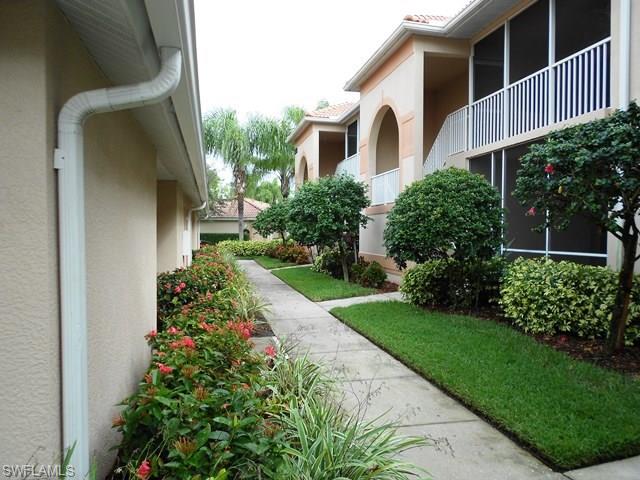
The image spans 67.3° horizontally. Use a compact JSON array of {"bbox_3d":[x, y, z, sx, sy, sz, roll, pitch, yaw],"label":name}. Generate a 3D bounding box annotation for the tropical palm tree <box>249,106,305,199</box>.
[{"bbox_3d":[-3.253,-4.562,36.420,4.600,10.840,4.400,-1,1,-13],"label":"tropical palm tree"}]

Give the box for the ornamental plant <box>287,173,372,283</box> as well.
[{"bbox_3d":[0.255,-0.359,14.400,2.500,3.150,2.400,-1,1,-13],"label":"ornamental plant"}]

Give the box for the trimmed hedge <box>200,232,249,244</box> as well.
[{"bbox_3d":[-7.306,0.201,34.756,4.000,1.300,1.100,-1,1,-13],"label":"trimmed hedge"}]

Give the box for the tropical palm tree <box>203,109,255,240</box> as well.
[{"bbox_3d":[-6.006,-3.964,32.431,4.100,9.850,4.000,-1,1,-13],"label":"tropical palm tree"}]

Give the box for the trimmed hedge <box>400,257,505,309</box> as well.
[{"bbox_3d":[2.746,0.829,10.132,1.350,0.970,1.900,-1,1,-13],"label":"trimmed hedge"}]

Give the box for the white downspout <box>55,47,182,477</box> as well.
[{"bbox_3d":[-0.811,0.274,2.005,0.480,2.200,0.110,-1,1,-13],"label":"white downspout"}]

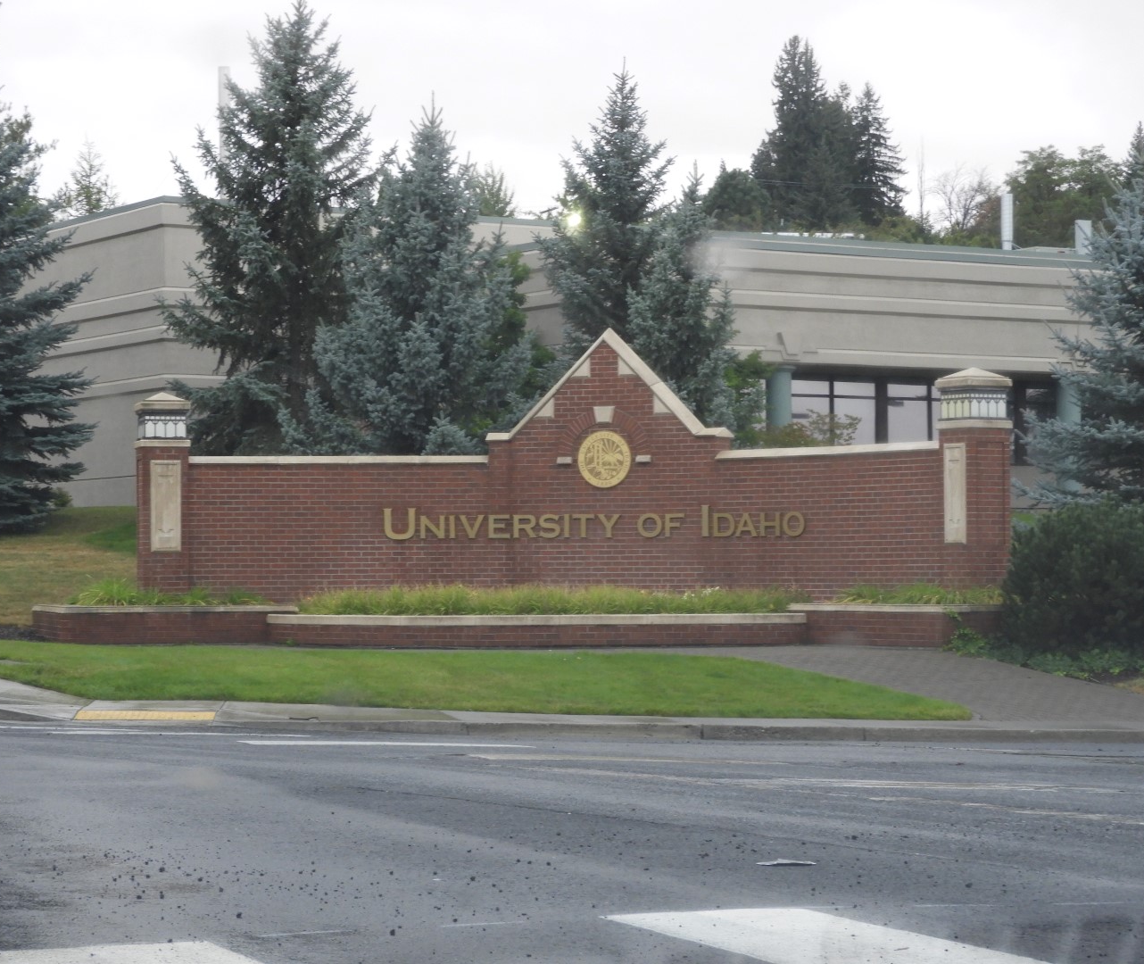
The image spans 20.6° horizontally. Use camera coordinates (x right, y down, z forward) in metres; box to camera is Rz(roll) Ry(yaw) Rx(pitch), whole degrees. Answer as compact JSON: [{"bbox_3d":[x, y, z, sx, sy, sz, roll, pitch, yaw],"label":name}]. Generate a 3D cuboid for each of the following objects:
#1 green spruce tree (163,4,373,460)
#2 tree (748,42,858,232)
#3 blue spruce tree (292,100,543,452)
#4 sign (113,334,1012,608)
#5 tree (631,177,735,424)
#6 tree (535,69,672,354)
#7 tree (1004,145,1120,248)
[{"bbox_3d":[-4.326,-3.079,49.000,4.200,8.730,4.200,0,-1,0],"label":"green spruce tree"},{"bbox_3d":[14.667,-21.157,200.000,7.000,14.130,7.000,0,-1,0],"label":"tree"},{"bbox_3d":[-2.226,-2.181,46.800,3.700,7.000,3.700,0,-1,0],"label":"blue spruce tree"},{"bbox_3d":[0.000,-0.200,40.800,11.800,3.600,2.600,-1,-2,20],"label":"sign"},{"bbox_3d":[1.772,-1.697,47.000,2.300,5.920,2.300,0,-1,0],"label":"tree"},{"bbox_3d":[0.795,-2.654,49.500,3.300,7.780,3.300,0,-1,0],"label":"tree"},{"bbox_3d":[25.644,-13.911,165.000,6.600,7.400,6.600,0,-1,0],"label":"tree"}]

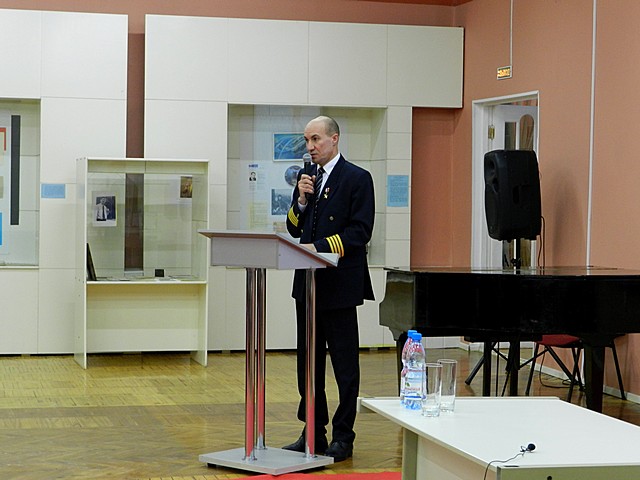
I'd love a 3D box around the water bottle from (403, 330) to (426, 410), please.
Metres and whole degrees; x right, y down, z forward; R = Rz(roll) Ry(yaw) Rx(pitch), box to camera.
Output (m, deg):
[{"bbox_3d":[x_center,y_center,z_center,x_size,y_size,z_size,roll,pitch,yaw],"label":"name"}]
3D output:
[{"bbox_3d":[0.277,0.378,4.084,0.063,0.217,0.063,1,2,0],"label":"water bottle"}]

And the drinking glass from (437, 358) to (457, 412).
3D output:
[{"bbox_3d":[0.365,0.419,4.018,0.057,0.143,0.057,1,2,0],"label":"drinking glass"}]

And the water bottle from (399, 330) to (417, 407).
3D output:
[{"bbox_3d":[0.269,0.376,4.142,0.063,0.217,0.063,1,2,0],"label":"water bottle"}]

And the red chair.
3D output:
[{"bbox_3d":[1.751,0.670,9.562,0.580,0.820,0.500,0,2,-31],"label":"red chair"}]

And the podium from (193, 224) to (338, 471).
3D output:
[{"bbox_3d":[-0.269,0.545,7.021,0.540,1.178,0.460,2,2,41],"label":"podium"}]

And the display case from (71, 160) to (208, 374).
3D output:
[{"bbox_3d":[-1.422,0.174,11.192,0.948,1.620,0.620,0,2,-16],"label":"display case"}]

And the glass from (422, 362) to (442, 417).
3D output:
[{"bbox_3d":[0.313,0.421,3.937,0.057,0.143,0.057,1,2,0],"label":"glass"}]

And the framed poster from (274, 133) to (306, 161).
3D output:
[{"bbox_3d":[-0.230,-0.829,12.595,0.382,0.257,0.020,0,2,-15],"label":"framed poster"}]

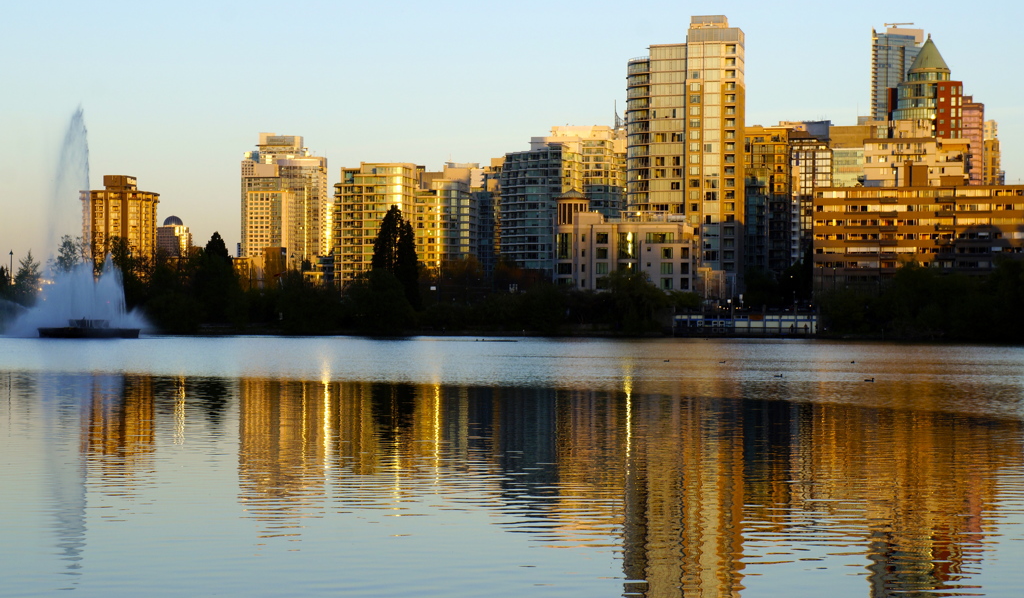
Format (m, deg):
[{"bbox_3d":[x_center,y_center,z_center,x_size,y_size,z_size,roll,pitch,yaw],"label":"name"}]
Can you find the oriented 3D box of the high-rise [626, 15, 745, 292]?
[{"bbox_3d":[40.350,-30.080,538.810,23.760,67.690,22.300,0,-1,13],"label":"high-rise"}]

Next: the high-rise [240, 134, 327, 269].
[{"bbox_3d":[-140.370,-45.060,1433.570,42.400,110.300,36.620,0,-1,13],"label":"high-rise"}]

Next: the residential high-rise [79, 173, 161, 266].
[{"bbox_3d":[-167.690,-22.060,996.190,30.000,59.840,30.000,0,-1,13],"label":"residential high-rise"}]

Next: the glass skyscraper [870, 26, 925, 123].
[{"bbox_3d":[290.970,-106.220,1757.270,37.080,195.290,35.130,0,-1,13],"label":"glass skyscraper"}]

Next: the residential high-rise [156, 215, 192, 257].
[{"bbox_3d":[-302.510,-31.210,2088.520,23.330,86.120,25.280,0,-1,14],"label":"residential high-rise"}]

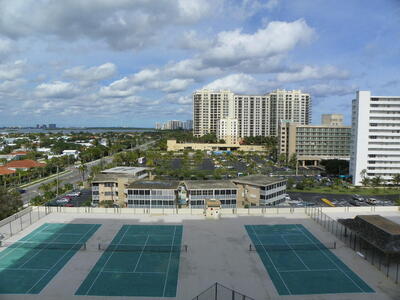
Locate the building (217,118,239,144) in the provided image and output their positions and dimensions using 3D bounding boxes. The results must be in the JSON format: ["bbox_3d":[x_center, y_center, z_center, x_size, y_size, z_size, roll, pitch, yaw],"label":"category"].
[{"bbox_3d":[29.092,-15.201,312.721,20.000,34.300,20.000,0,4,0],"label":"building"}]

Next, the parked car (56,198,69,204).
[{"bbox_3d":[-45.001,16.653,99.127,4.500,1.550,1.800,0,4,-8],"label":"parked car"}]

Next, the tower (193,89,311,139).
[{"bbox_3d":[57.704,-33.781,344.418,128.000,67.000,36.000,0,4,0],"label":"tower"}]

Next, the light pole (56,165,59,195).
[{"bbox_3d":[-51.269,11.307,108.159,0.350,10.800,0.350,0,4,0],"label":"light pole"}]

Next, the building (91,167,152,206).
[{"bbox_3d":[-26.073,12.143,107.708,17.000,9.500,34.000,0,4,-4],"label":"building"}]

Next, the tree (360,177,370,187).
[{"bbox_3d":[71.719,13.707,129.641,4.200,4.300,4.200,0,4,0],"label":"tree"}]

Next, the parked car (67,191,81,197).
[{"bbox_3d":[-45.996,15.844,109.597,4.800,1.600,1.850,0,4,-8],"label":"parked car"}]

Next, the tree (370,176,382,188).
[{"bbox_3d":[75.119,13.768,127.739,4.800,4.500,4.800,0,4,0],"label":"tree"}]

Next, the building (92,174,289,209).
[{"bbox_3d":[-3.080,13.393,92.749,62.000,9.500,24.000,0,4,0],"label":"building"}]

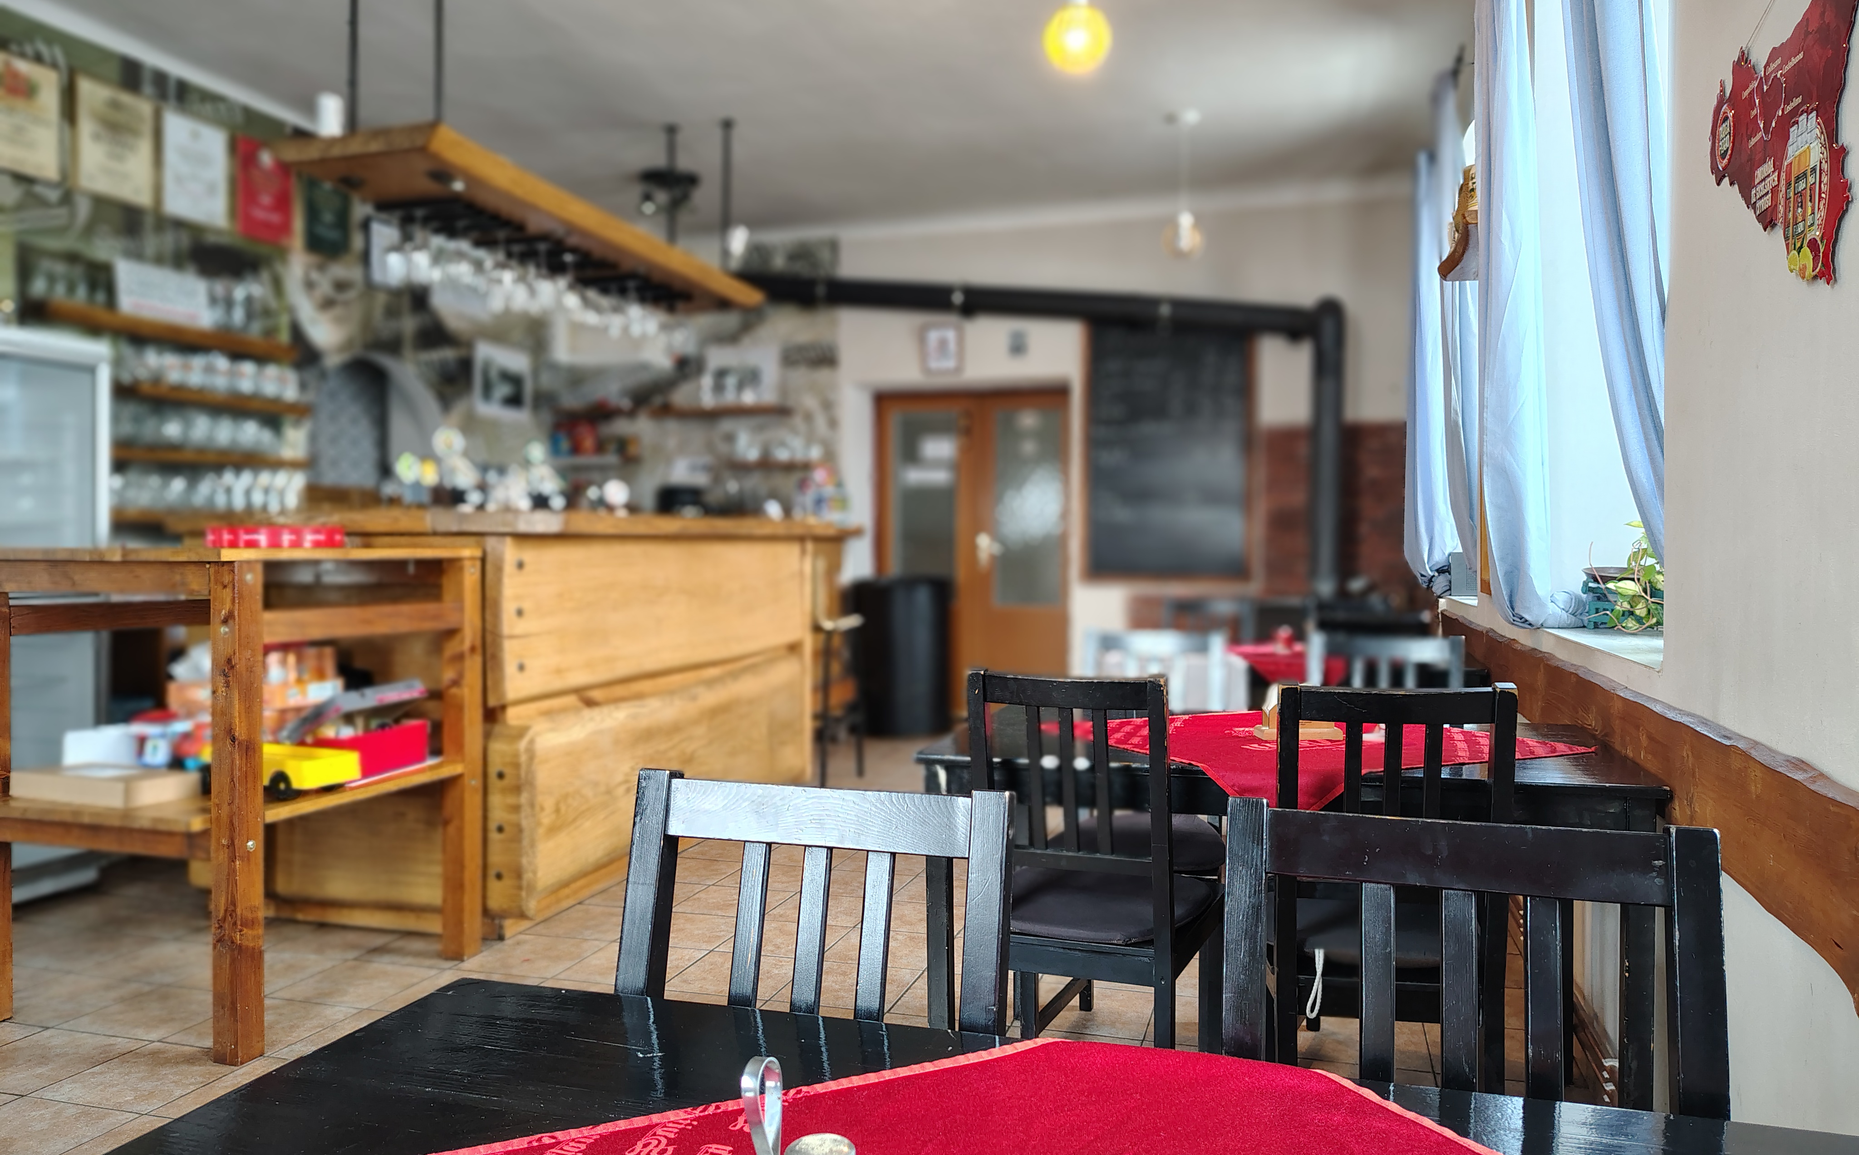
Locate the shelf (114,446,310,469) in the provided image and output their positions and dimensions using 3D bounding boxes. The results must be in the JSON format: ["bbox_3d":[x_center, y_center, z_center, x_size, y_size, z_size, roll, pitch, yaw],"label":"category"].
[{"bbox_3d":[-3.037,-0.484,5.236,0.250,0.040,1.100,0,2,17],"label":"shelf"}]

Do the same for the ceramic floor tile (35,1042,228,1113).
[{"bbox_3d":[-1.668,1.072,2.759,0.306,0.010,0.306,0,2,17],"label":"ceramic floor tile"}]

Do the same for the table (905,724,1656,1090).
[{"bbox_3d":[0.645,0.666,2.445,1.170,0.735,0.760,0,1,16],"label":"table"}]

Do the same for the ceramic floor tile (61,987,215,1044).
[{"bbox_3d":[-1.855,1.053,3.114,0.305,0.010,0.305,0,2,17],"label":"ceramic floor tile"}]

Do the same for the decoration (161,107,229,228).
[{"bbox_3d":[-3.006,-1.670,5.290,0.020,0.420,0.320,0,1,17],"label":"decoration"}]

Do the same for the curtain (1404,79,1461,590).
[{"bbox_3d":[1.731,-0.732,4.422,0.170,1.630,0.550,0,2,14],"label":"curtain"}]

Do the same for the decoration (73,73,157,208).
[{"bbox_3d":[-3.046,-1.626,4.818,0.020,0.425,0.340,0,2,17],"label":"decoration"}]

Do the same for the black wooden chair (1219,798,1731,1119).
[{"bbox_3d":[0.363,0.628,0.827,0.410,0.890,0.490,0,1,19],"label":"black wooden chair"}]

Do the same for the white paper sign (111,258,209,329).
[{"bbox_3d":[-2.922,-1.075,4.915,0.020,0.200,0.410,-7,-1,17],"label":"white paper sign"}]

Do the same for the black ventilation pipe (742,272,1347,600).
[{"bbox_3d":[0.501,-0.844,7.184,3.480,1.920,0.180,0,1,16],"label":"black ventilation pipe"}]

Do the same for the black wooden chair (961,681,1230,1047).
[{"bbox_3d":[0.308,0.606,2.377,0.420,0.900,0.460,0,2,20],"label":"black wooden chair"}]

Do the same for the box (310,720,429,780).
[{"bbox_3d":[-1.492,0.458,3.433,0.161,0.113,0.262,0,2,17],"label":"box"}]

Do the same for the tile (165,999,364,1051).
[{"bbox_3d":[-1.560,1.053,3.025,0.305,0.010,0.305,0,2,17],"label":"tile"}]

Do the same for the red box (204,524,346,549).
[{"bbox_3d":[-1.726,-0.105,3.400,0.325,0.058,0.280,-1,2,-27],"label":"red box"}]

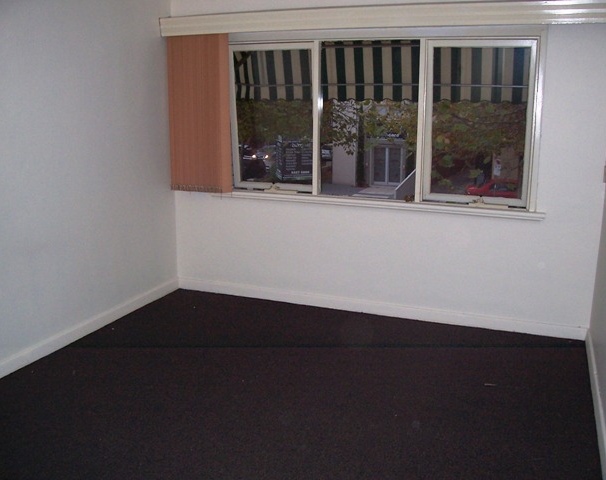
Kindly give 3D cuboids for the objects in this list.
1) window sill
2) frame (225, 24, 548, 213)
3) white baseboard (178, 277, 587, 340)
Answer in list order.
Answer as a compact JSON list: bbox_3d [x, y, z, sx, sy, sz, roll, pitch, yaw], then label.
[{"bbox_3d":[0.440,-0.256,4.515,2.422,0.052,0.082,5,13,21],"label":"window sill"},{"bbox_3d":[0.464,-0.839,4.431,2.256,1.124,0.100,5,13,21],"label":"frame"},{"bbox_3d":[0.430,0.489,4.724,3.123,0.097,0.020,5,13,21],"label":"white baseboard"}]

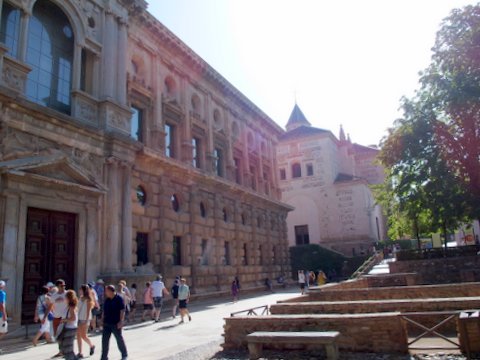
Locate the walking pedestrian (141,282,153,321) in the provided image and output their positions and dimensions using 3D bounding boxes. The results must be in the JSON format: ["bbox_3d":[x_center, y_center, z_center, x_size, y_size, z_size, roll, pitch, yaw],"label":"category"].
[{"bbox_3d":[-3.931,5.180,16.562,0.580,1.541,0.500,9,-19,-43],"label":"walking pedestrian"}]

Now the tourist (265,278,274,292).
[{"bbox_3d":[2.576,9.380,34.534,0.800,1.155,0.520,-10,-15,24],"label":"tourist"}]

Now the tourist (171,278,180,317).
[{"bbox_3d":[-2.770,5.057,16.748,0.520,1.710,0.420,-10,-15,24],"label":"tourist"}]

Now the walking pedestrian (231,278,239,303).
[{"bbox_3d":[-0.352,6.876,23.942,0.480,1.379,0.450,-10,-15,25],"label":"walking pedestrian"}]

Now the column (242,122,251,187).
[{"bbox_3d":[0.626,-2.421,38.382,0.500,6.511,0.900,-10,-15,25],"label":"column"}]

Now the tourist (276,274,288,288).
[{"bbox_3d":[3.996,9.833,37.441,0.800,1.215,0.600,-10,-15,24],"label":"tourist"}]

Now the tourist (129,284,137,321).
[{"bbox_3d":[-4.838,5.500,17.477,0.420,1.520,0.450,9,-19,-43],"label":"tourist"}]

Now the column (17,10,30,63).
[{"bbox_3d":[-10.021,-6.687,18.106,0.440,2.754,0.440,-10,-15,25],"label":"column"}]

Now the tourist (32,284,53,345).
[{"bbox_3d":[-5.736,3.912,11.456,0.650,1.721,0.520,7,-17,-37],"label":"tourist"}]

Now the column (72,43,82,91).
[{"bbox_3d":[-8.400,-5.908,20.140,0.420,2.770,0.420,-10,-15,24],"label":"column"}]

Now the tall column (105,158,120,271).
[{"bbox_3d":[-6.118,1.626,18.796,0.700,5.590,0.700,-10,-15,24],"label":"tall column"}]

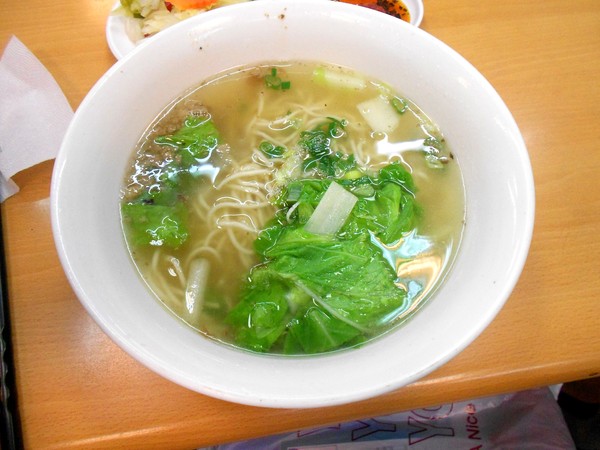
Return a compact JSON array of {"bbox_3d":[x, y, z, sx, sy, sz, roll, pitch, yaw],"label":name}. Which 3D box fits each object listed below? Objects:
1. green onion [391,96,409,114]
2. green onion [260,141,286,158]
[{"bbox_3d":[0.054,-0.065,0.247,0.006,0.004,0.010,-20,66,-12],"label":"green onion"},{"bbox_3d":[-0.014,-0.038,0.231,0.013,0.004,0.008,15,64,5],"label":"green onion"}]

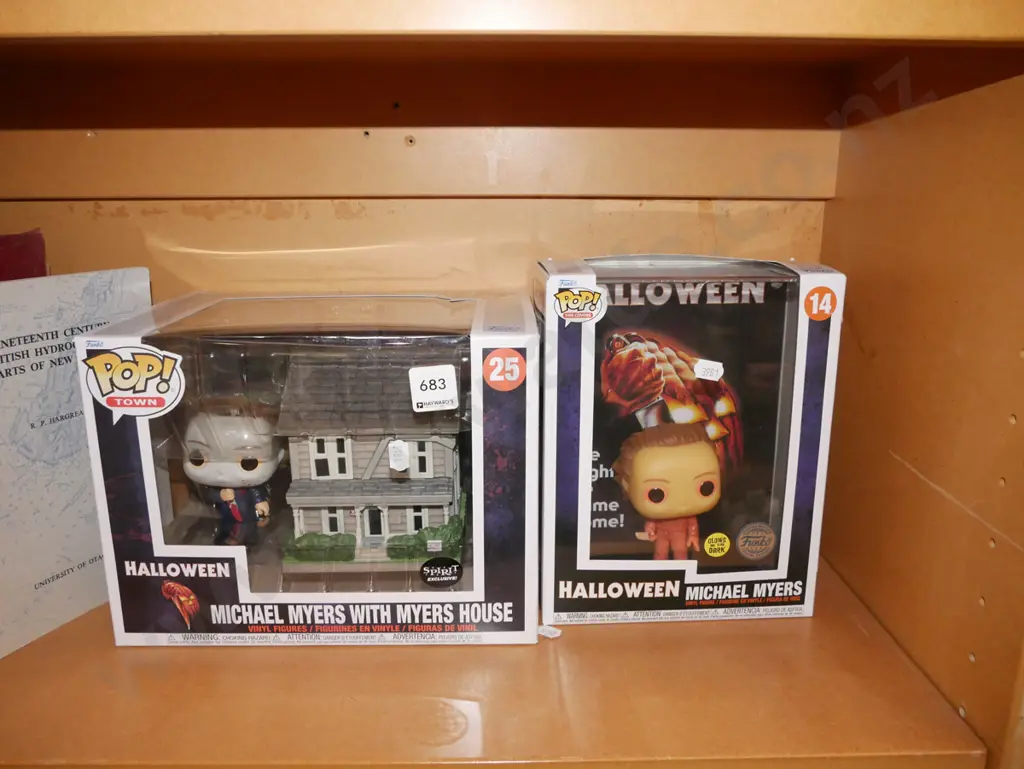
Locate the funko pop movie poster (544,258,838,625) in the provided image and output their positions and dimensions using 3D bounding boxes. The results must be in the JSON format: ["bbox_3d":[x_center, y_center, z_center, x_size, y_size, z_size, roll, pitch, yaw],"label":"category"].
[{"bbox_3d":[0.106,0.035,0.549,0.176,0.223,0.082,-1,14,-3],"label":"funko pop movie poster"}]

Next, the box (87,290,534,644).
[{"bbox_3d":[-0.114,0.045,0.574,0.258,0.192,0.183,0,14,-1],"label":"box"}]

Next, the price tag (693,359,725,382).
[{"bbox_3d":[0.128,-0.009,0.535,0.020,0.012,0.001,10,13,-6],"label":"price tag"}]

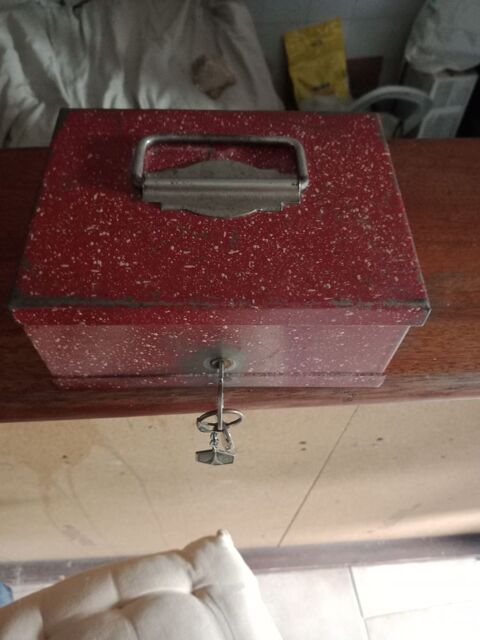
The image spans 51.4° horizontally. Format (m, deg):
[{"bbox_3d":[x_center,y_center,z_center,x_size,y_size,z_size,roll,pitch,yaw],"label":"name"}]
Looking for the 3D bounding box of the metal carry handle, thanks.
[{"bbox_3d":[-0.011,-0.089,0.295,0.102,0.010,0.069,0,57,-3],"label":"metal carry handle"}]

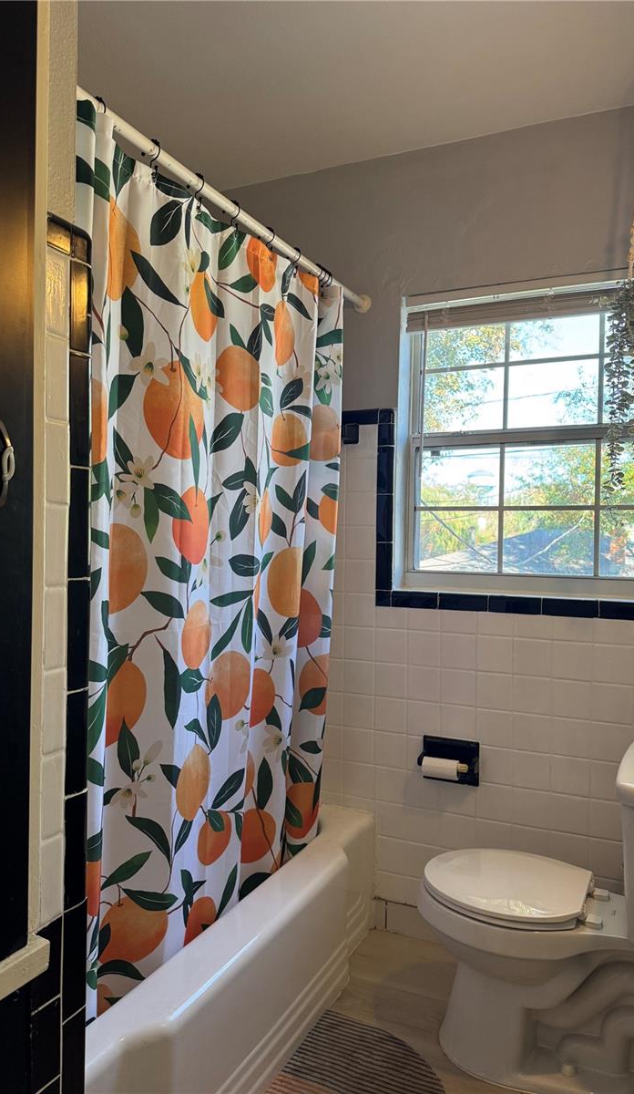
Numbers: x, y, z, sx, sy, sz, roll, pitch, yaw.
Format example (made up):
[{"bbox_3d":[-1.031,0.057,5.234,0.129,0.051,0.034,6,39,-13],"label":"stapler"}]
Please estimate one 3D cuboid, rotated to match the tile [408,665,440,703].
[{"bbox_3d":[0.333,0.424,2.343,0.108,0.108,0.009,1,1,27],"label":"tile"}]

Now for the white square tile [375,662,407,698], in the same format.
[{"bbox_3d":[0.236,0.426,2.405,0.108,0.109,0.010,1,2,27],"label":"white square tile"}]

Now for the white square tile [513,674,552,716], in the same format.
[{"bbox_3d":[0.624,0.430,2.194,0.108,0.108,0.010,1,1,27],"label":"white square tile"}]

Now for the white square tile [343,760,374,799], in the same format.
[{"bbox_3d":[0.137,0.749,2.445,0.108,0.108,0.010,1,1,27],"label":"white square tile"}]

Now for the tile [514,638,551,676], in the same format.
[{"bbox_3d":[0.626,0.321,2.199,0.108,0.108,0.010,1,0,28],"label":"tile"}]

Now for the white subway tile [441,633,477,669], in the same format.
[{"bbox_3d":[0.431,0.319,2.292,0.108,0.108,0.010,1,1,27],"label":"white subway tile"}]

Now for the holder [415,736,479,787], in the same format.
[{"bbox_3d":[0.390,0.651,2.273,0.175,0.131,0.080,1,0,28],"label":"holder"}]

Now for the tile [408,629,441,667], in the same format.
[{"bbox_3d":[0.334,0.316,2.342,0.108,0.108,0.009,1,1,27],"label":"tile"}]

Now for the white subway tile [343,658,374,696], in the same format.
[{"bbox_3d":[0.139,0.423,2.441,0.108,0.108,0.010,1,1,27],"label":"white subway tile"}]

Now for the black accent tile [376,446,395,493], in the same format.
[{"bbox_3d":[0.217,-0.241,2.394,0.053,0.151,0.010,1,2,27],"label":"black accent tile"}]

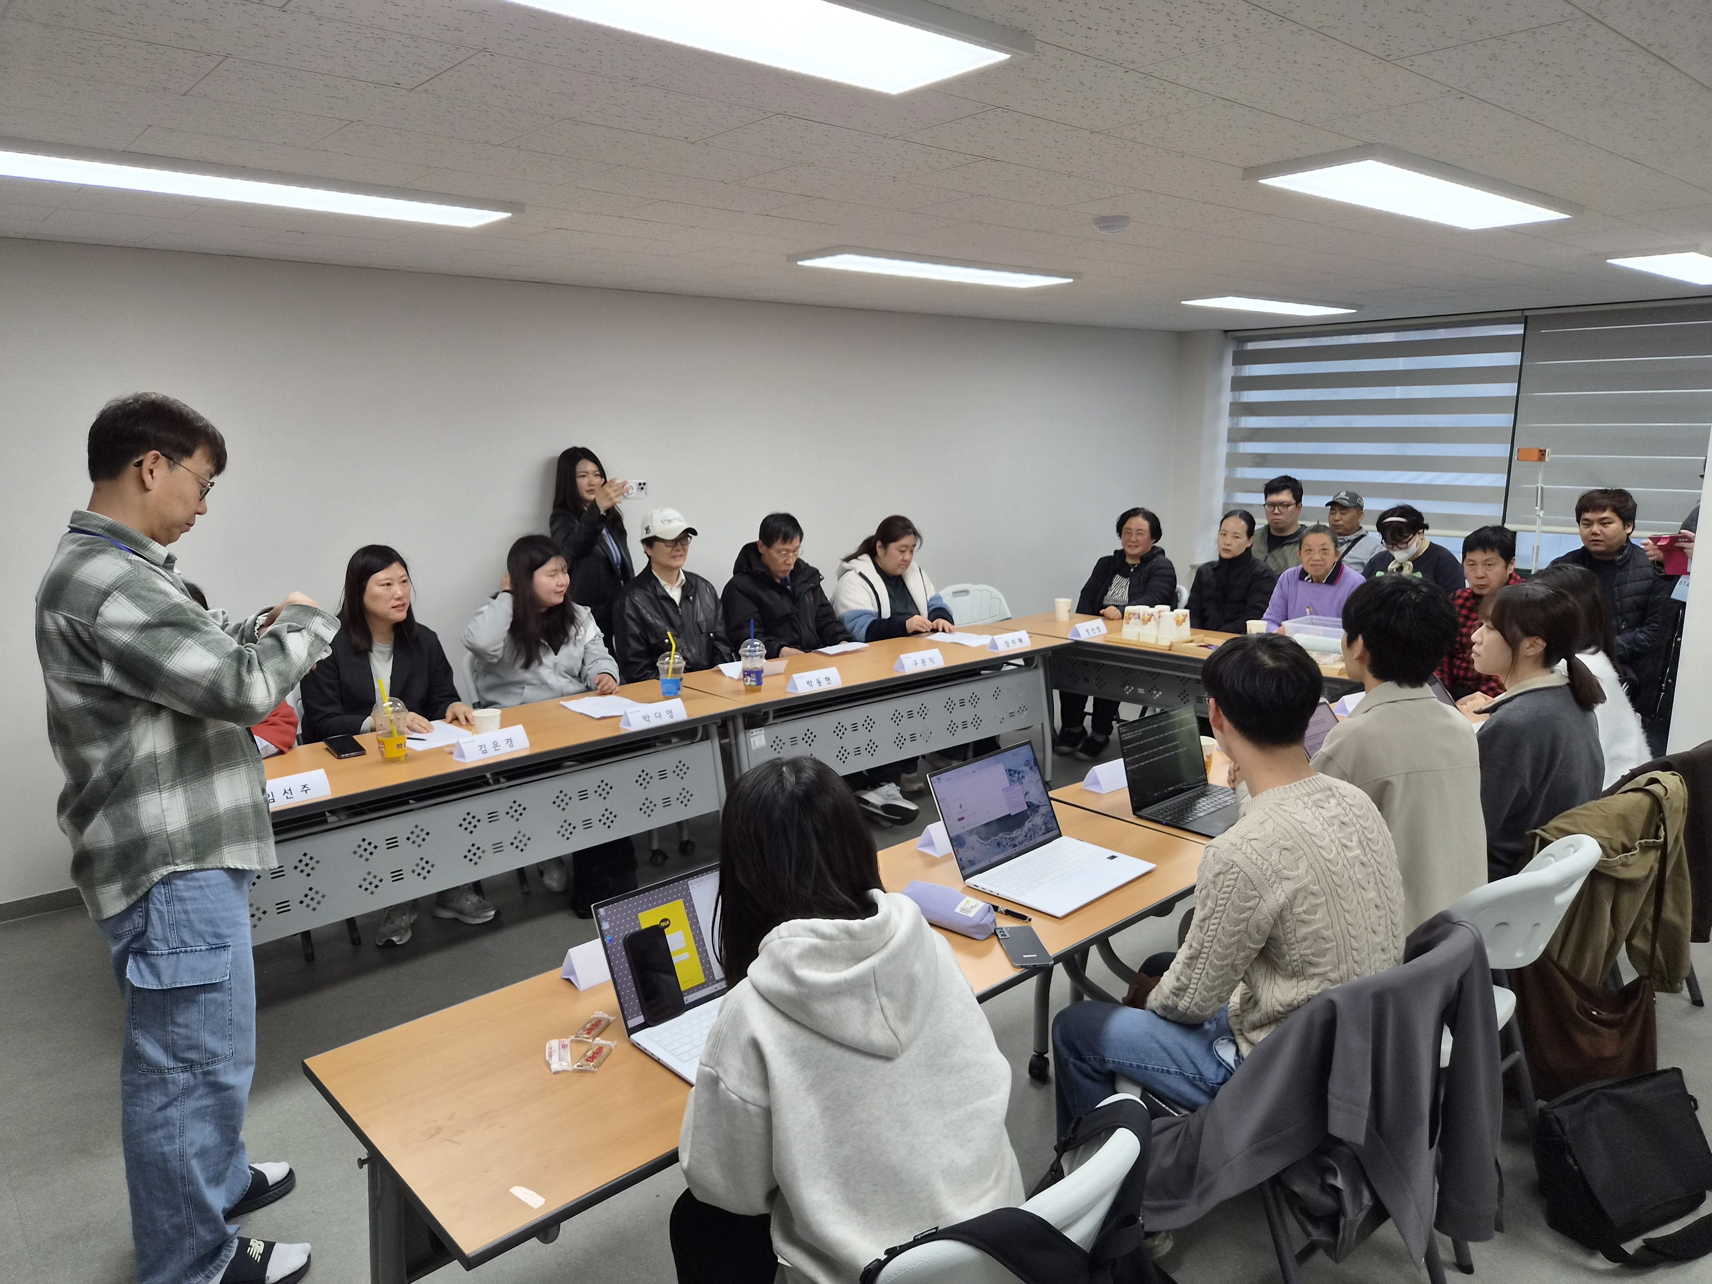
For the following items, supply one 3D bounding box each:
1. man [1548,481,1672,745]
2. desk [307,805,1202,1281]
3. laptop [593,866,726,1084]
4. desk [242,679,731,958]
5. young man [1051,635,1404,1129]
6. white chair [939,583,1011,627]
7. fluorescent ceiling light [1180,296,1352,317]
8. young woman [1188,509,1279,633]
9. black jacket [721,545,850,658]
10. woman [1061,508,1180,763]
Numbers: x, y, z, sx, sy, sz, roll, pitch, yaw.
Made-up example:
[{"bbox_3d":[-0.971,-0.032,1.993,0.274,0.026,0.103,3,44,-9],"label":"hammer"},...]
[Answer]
[{"bbox_3d":[2.830,0.115,4.426,0.520,1.385,0.650,8,14,38],"label":"man"},{"bbox_3d":[0.020,0.904,2.182,1.800,0.705,0.580,-10,15,-41],"label":"desk"},{"bbox_3d":[-0.177,0.514,1.826,0.357,0.210,0.310,-10,15,-41],"label":"laptop"},{"bbox_3d":[-1.243,0.656,3.566,1.800,0.717,0.590,-10,15,-41],"label":"desk"},{"bbox_3d":[0.641,0.625,2.047,0.520,1.330,0.660,-10,15,-41],"label":"young man"},{"bbox_3d":[0.648,0.129,5.926,0.460,0.820,0.500,-3,11,-13],"label":"white chair"},{"bbox_3d":[2.116,-1.712,5.784,1.220,0.040,0.310,-10,14,-40],"label":"fluorescent ceiling light"},{"bbox_3d":[1.627,0.045,5.163,0.480,1.265,0.750,7,14,36],"label":"young woman"},{"bbox_3d":[-0.307,-0.070,4.919,0.580,0.700,0.520,-10,14,-41],"label":"black jacket"},{"bbox_3d":[1.344,-0.064,5.730,0.550,1.240,0.650,8,14,36],"label":"woman"}]

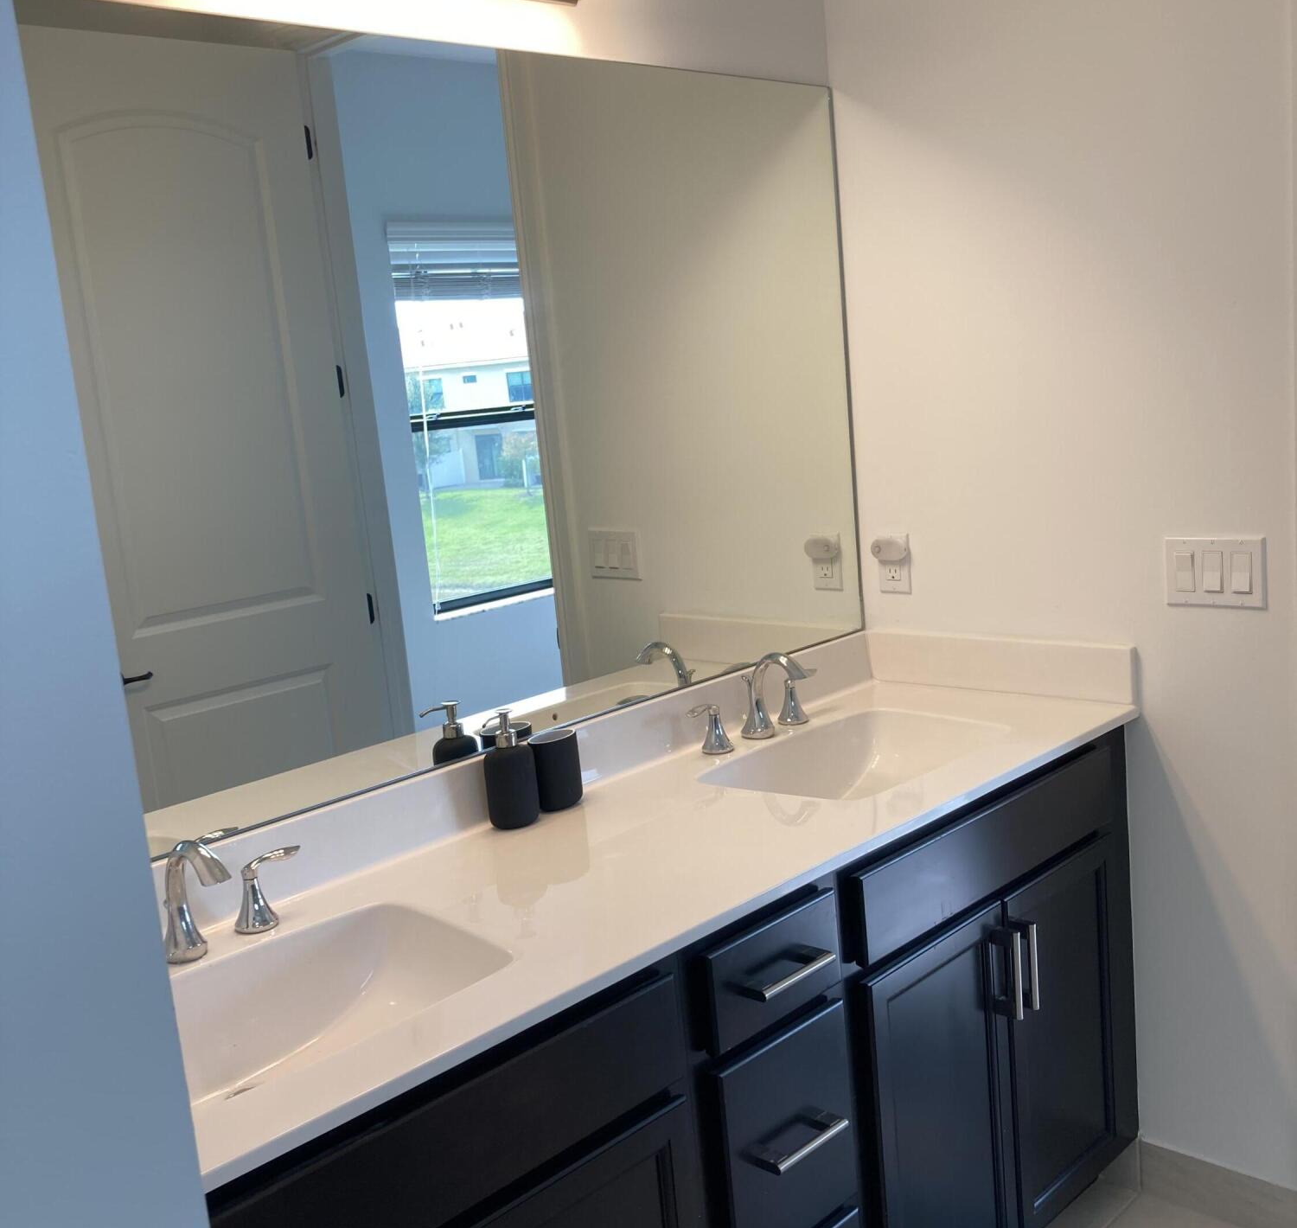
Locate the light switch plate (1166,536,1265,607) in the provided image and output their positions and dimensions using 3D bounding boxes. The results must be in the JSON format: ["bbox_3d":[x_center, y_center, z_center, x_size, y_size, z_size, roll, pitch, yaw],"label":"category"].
[{"bbox_3d":[0.910,-0.065,2.249,0.162,0.115,0.008,4,14,45],"label":"light switch plate"}]

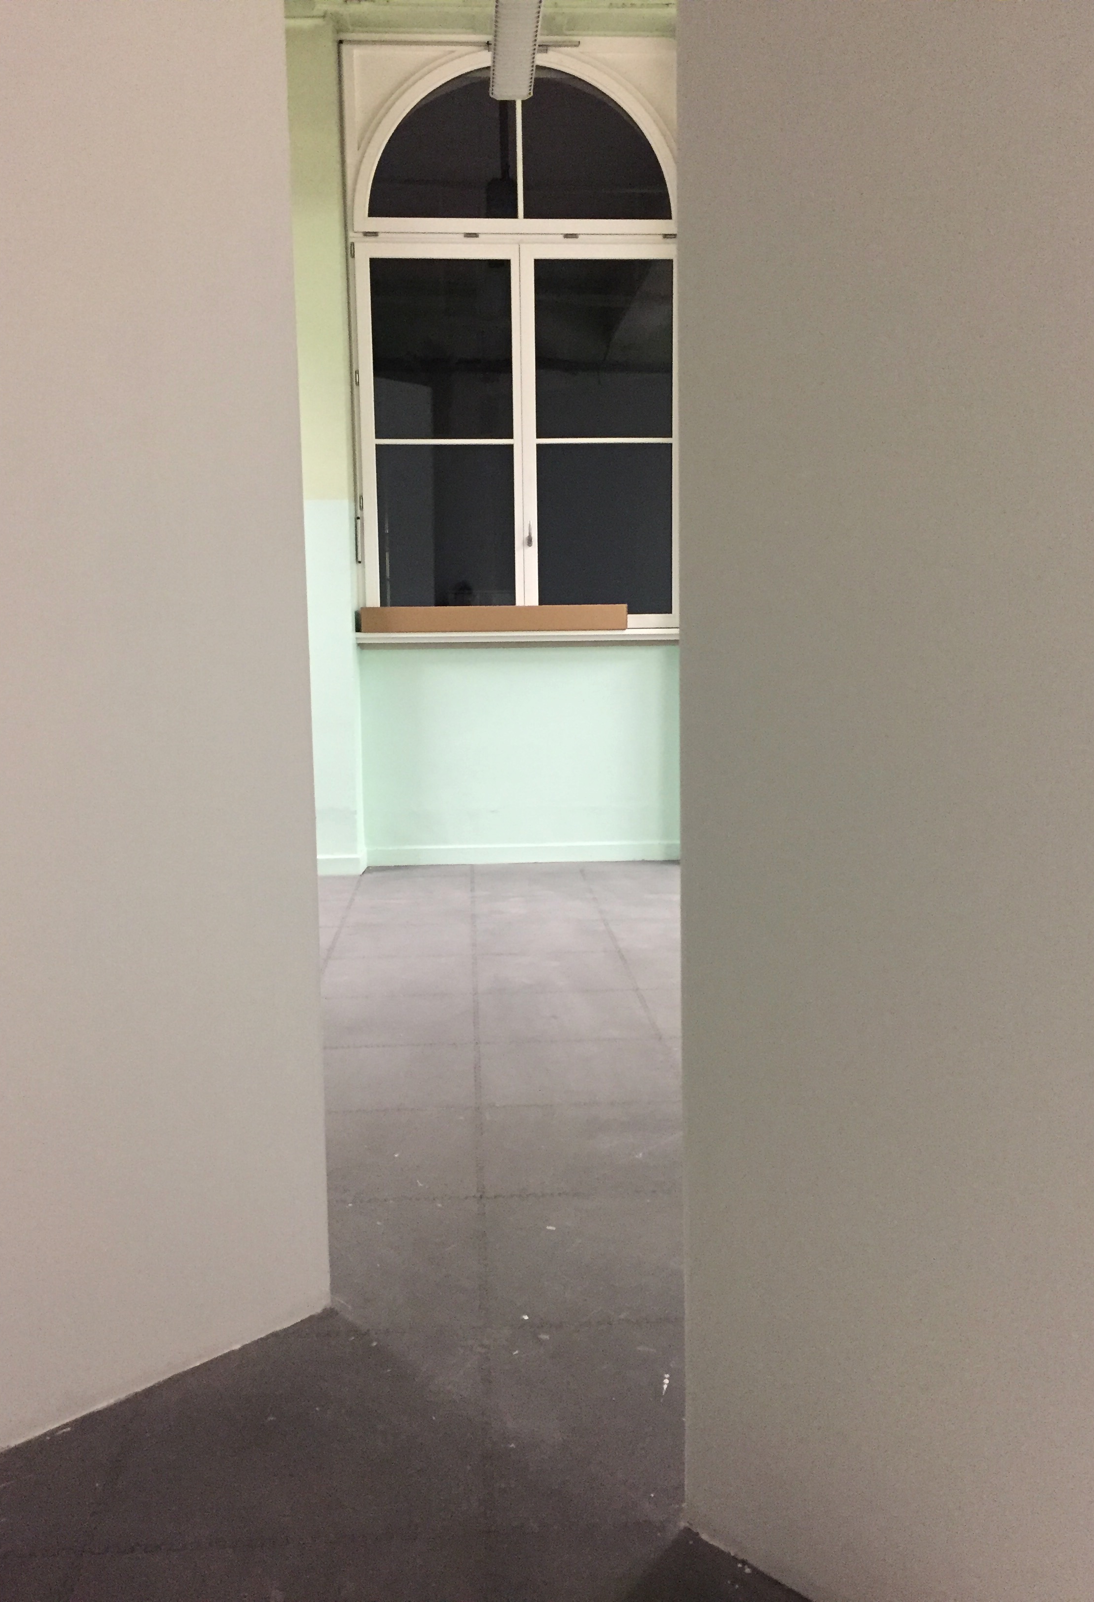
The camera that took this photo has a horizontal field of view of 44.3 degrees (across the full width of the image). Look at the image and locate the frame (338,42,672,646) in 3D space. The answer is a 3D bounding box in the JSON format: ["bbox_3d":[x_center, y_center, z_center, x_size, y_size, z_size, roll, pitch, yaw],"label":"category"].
[{"bbox_3d":[-0.118,-2.104,6.249,1.577,2.602,0.120,-1,7,-3],"label":"frame"}]

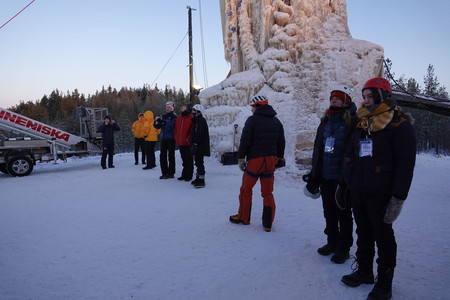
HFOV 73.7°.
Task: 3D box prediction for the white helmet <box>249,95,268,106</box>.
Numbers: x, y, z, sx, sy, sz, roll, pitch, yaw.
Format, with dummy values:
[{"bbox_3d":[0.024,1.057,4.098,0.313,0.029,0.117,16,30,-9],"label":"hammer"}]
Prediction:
[{"bbox_3d":[0.462,-0.660,4.050,0.275,0.155,0.210,3,6,31],"label":"white helmet"}]

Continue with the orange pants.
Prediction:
[{"bbox_3d":[0.456,0.574,4.170,0.420,1.020,0.420,-3,6,-25],"label":"orange pants"}]

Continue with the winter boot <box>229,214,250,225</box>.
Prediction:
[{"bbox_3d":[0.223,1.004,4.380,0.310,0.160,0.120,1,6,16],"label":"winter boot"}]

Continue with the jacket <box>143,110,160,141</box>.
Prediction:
[{"bbox_3d":[-2.254,-0.741,9.300,0.520,0.920,0.400,-4,6,-33],"label":"jacket"}]

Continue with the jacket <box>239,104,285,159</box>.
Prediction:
[{"bbox_3d":[0.508,-0.236,4.100,0.560,0.730,0.380,-3,6,-24],"label":"jacket"}]

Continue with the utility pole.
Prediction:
[{"bbox_3d":[-2.010,-4.230,18.000,0.380,8.300,0.300,0,5,0],"label":"utility pole"}]

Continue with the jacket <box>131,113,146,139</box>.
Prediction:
[{"bbox_3d":[-2.880,-0.816,10.200,0.560,0.860,0.360,-2,6,-21],"label":"jacket"}]

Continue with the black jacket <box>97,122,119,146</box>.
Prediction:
[{"bbox_3d":[-3.757,-0.511,9.700,0.680,0.740,0.420,-2,6,-21],"label":"black jacket"}]

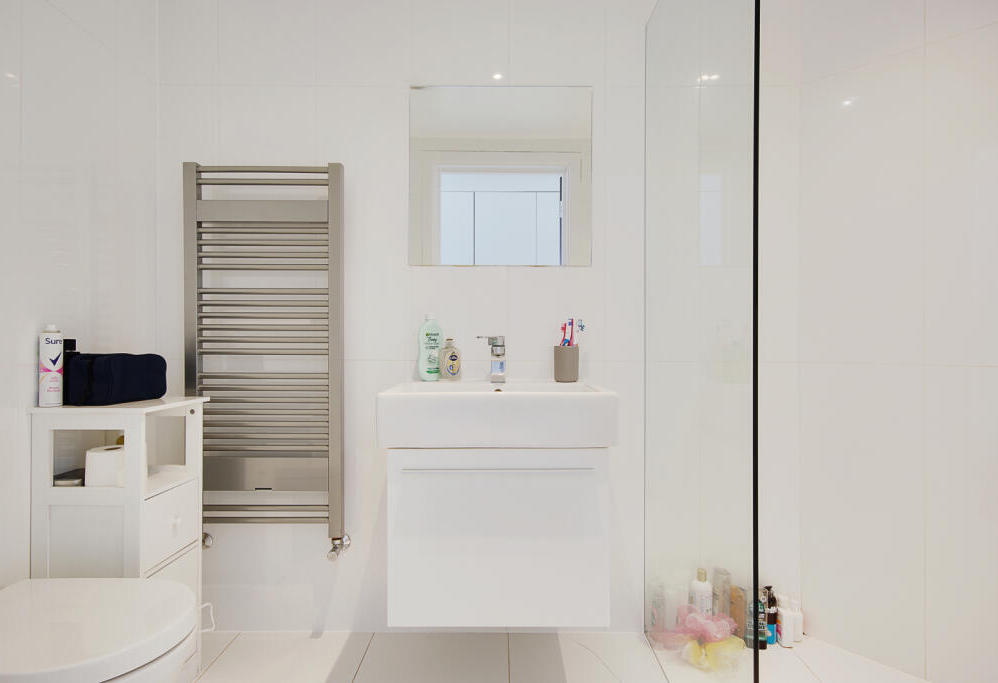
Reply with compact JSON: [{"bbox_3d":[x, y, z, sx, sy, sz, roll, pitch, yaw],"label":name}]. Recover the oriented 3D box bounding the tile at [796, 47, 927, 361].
[{"bbox_3d":[1.103,-0.388,1.656,0.010,0.904,0.322,0,0,-39],"label":"tile"}]

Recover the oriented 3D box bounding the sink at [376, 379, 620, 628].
[{"bbox_3d":[-0.001,0.423,1.562,0.602,0.592,0.436,0,0,0],"label":"sink"}]

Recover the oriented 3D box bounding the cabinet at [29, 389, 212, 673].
[{"bbox_3d":[-0.973,0.559,1.415,0.292,0.800,0.262,0,0,0],"label":"cabinet"}]

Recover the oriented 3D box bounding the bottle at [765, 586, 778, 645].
[{"bbox_3d":[0.875,0.872,1.735,0.045,0.175,0.040,0,0,27],"label":"bottle"}]

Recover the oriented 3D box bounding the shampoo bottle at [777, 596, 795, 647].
[{"bbox_3d":[0.913,0.884,1.720,0.040,0.155,0.052,0,0,-37],"label":"shampoo bottle"}]

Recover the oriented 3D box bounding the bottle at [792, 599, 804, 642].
[{"bbox_3d":[0.960,0.897,1.742,0.046,0.128,0.036,0,0,37],"label":"bottle"}]

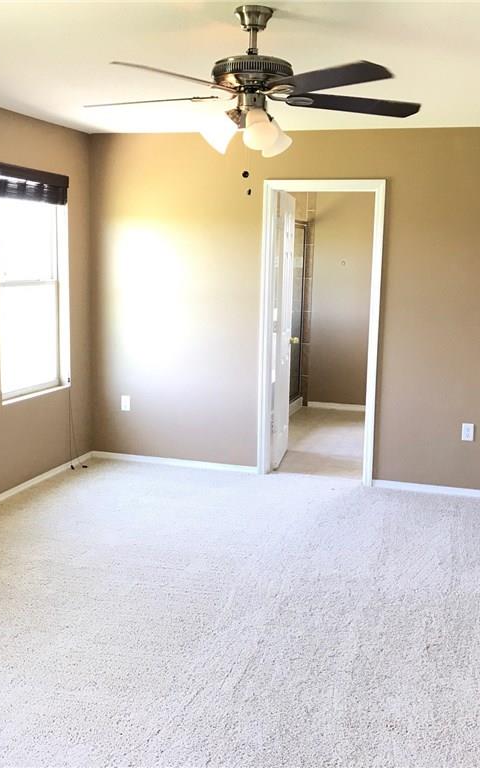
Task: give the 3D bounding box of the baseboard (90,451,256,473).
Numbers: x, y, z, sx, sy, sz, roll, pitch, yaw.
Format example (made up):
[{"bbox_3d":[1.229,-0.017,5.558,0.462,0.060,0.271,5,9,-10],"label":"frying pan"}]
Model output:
[{"bbox_3d":[-0.519,0.591,6.281,1.344,0.060,0.018,4,9,17],"label":"baseboard"}]

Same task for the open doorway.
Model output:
[{"bbox_3d":[0.566,-0.356,5.862,0.845,2.105,0.140,4,9,17],"label":"open doorway"}]

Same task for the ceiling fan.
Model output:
[{"bbox_3d":[0.031,-1.066,2.943,1.280,0.500,1.280,4,9,17],"label":"ceiling fan"}]

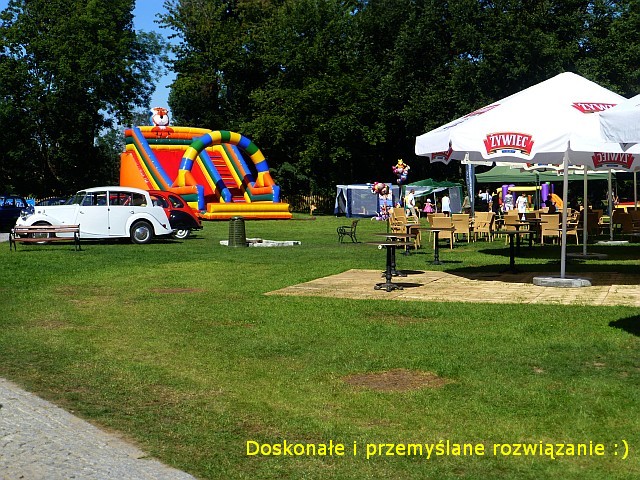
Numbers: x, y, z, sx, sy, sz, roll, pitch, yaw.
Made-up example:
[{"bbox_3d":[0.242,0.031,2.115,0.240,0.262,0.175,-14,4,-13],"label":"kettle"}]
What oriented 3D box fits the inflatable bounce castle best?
[{"bbox_3d":[-7.351,-4.945,69.149,6.500,7.000,9.400,-2,3,-39],"label":"inflatable bounce castle"}]

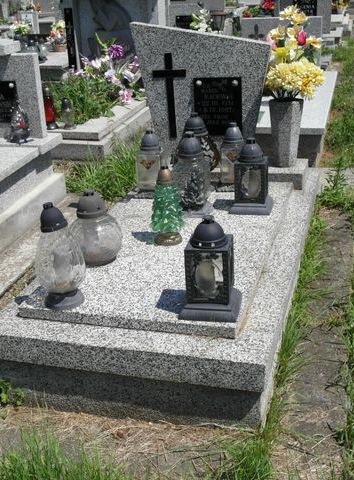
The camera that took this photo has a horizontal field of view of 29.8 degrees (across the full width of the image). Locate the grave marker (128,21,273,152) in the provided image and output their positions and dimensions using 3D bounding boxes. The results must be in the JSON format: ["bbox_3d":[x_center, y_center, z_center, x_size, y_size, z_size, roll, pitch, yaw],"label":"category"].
[{"bbox_3d":[0.128,-0.719,3.310,0.676,0.705,0.088,4,24,16],"label":"grave marker"}]

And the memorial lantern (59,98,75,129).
[{"bbox_3d":[-0.787,-0.921,4.822,0.093,0.220,0.093,4,24,16],"label":"memorial lantern"}]

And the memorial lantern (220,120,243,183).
[{"bbox_3d":[0.273,-0.425,3.226,0.110,0.277,0.110,4,24,16],"label":"memorial lantern"}]

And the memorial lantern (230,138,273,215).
[{"bbox_3d":[0.327,-0.295,2.974,0.186,0.318,0.186,2,25,15],"label":"memorial lantern"}]

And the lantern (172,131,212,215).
[{"bbox_3d":[0.069,-0.300,2.904,0.160,0.339,0.160,-3,23,1],"label":"lantern"}]

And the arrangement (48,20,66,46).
[{"bbox_3d":[-1.476,-2.513,8.220,0.300,0.384,0.288,3,26,17],"label":"arrangement"}]

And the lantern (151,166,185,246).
[{"bbox_3d":[-0.045,-0.143,2.711,0.136,0.314,0.136,-4,25,2],"label":"lantern"}]

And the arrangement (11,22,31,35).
[{"bbox_3d":[-2.299,-3.112,9.840,0.312,0.264,0.288,3,26,17],"label":"arrangement"}]

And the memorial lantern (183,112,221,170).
[{"bbox_3d":[0.089,-0.442,3.218,0.220,0.336,0.220,4,24,16],"label":"memorial lantern"}]

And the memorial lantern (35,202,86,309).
[{"bbox_3d":[-0.414,0.044,2.303,0.172,0.367,0.172,3,26,17],"label":"memorial lantern"}]

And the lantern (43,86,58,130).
[{"bbox_3d":[-0.925,-0.963,4.838,0.099,0.299,0.099,4,24,16],"label":"lantern"}]

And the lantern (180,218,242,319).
[{"bbox_3d":[0.110,0.079,2.045,0.171,0.308,0.171,2,24,12],"label":"lantern"}]

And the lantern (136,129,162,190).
[{"bbox_3d":[-0.153,-0.390,3.208,0.120,0.287,0.120,3,26,17],"label":"lantern"}]

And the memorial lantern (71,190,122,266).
[{"bbox_3d":[-0.308,-0.051,2.477,0.196,0.277,0.196,4,24,16],"label":"memorial lantern"}]

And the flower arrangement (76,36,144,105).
[{"bbox_3d":[-0.574,-1.451,5.664,0.552,0.504,0.456,3,26,17],"label":"flower arrangement"}]

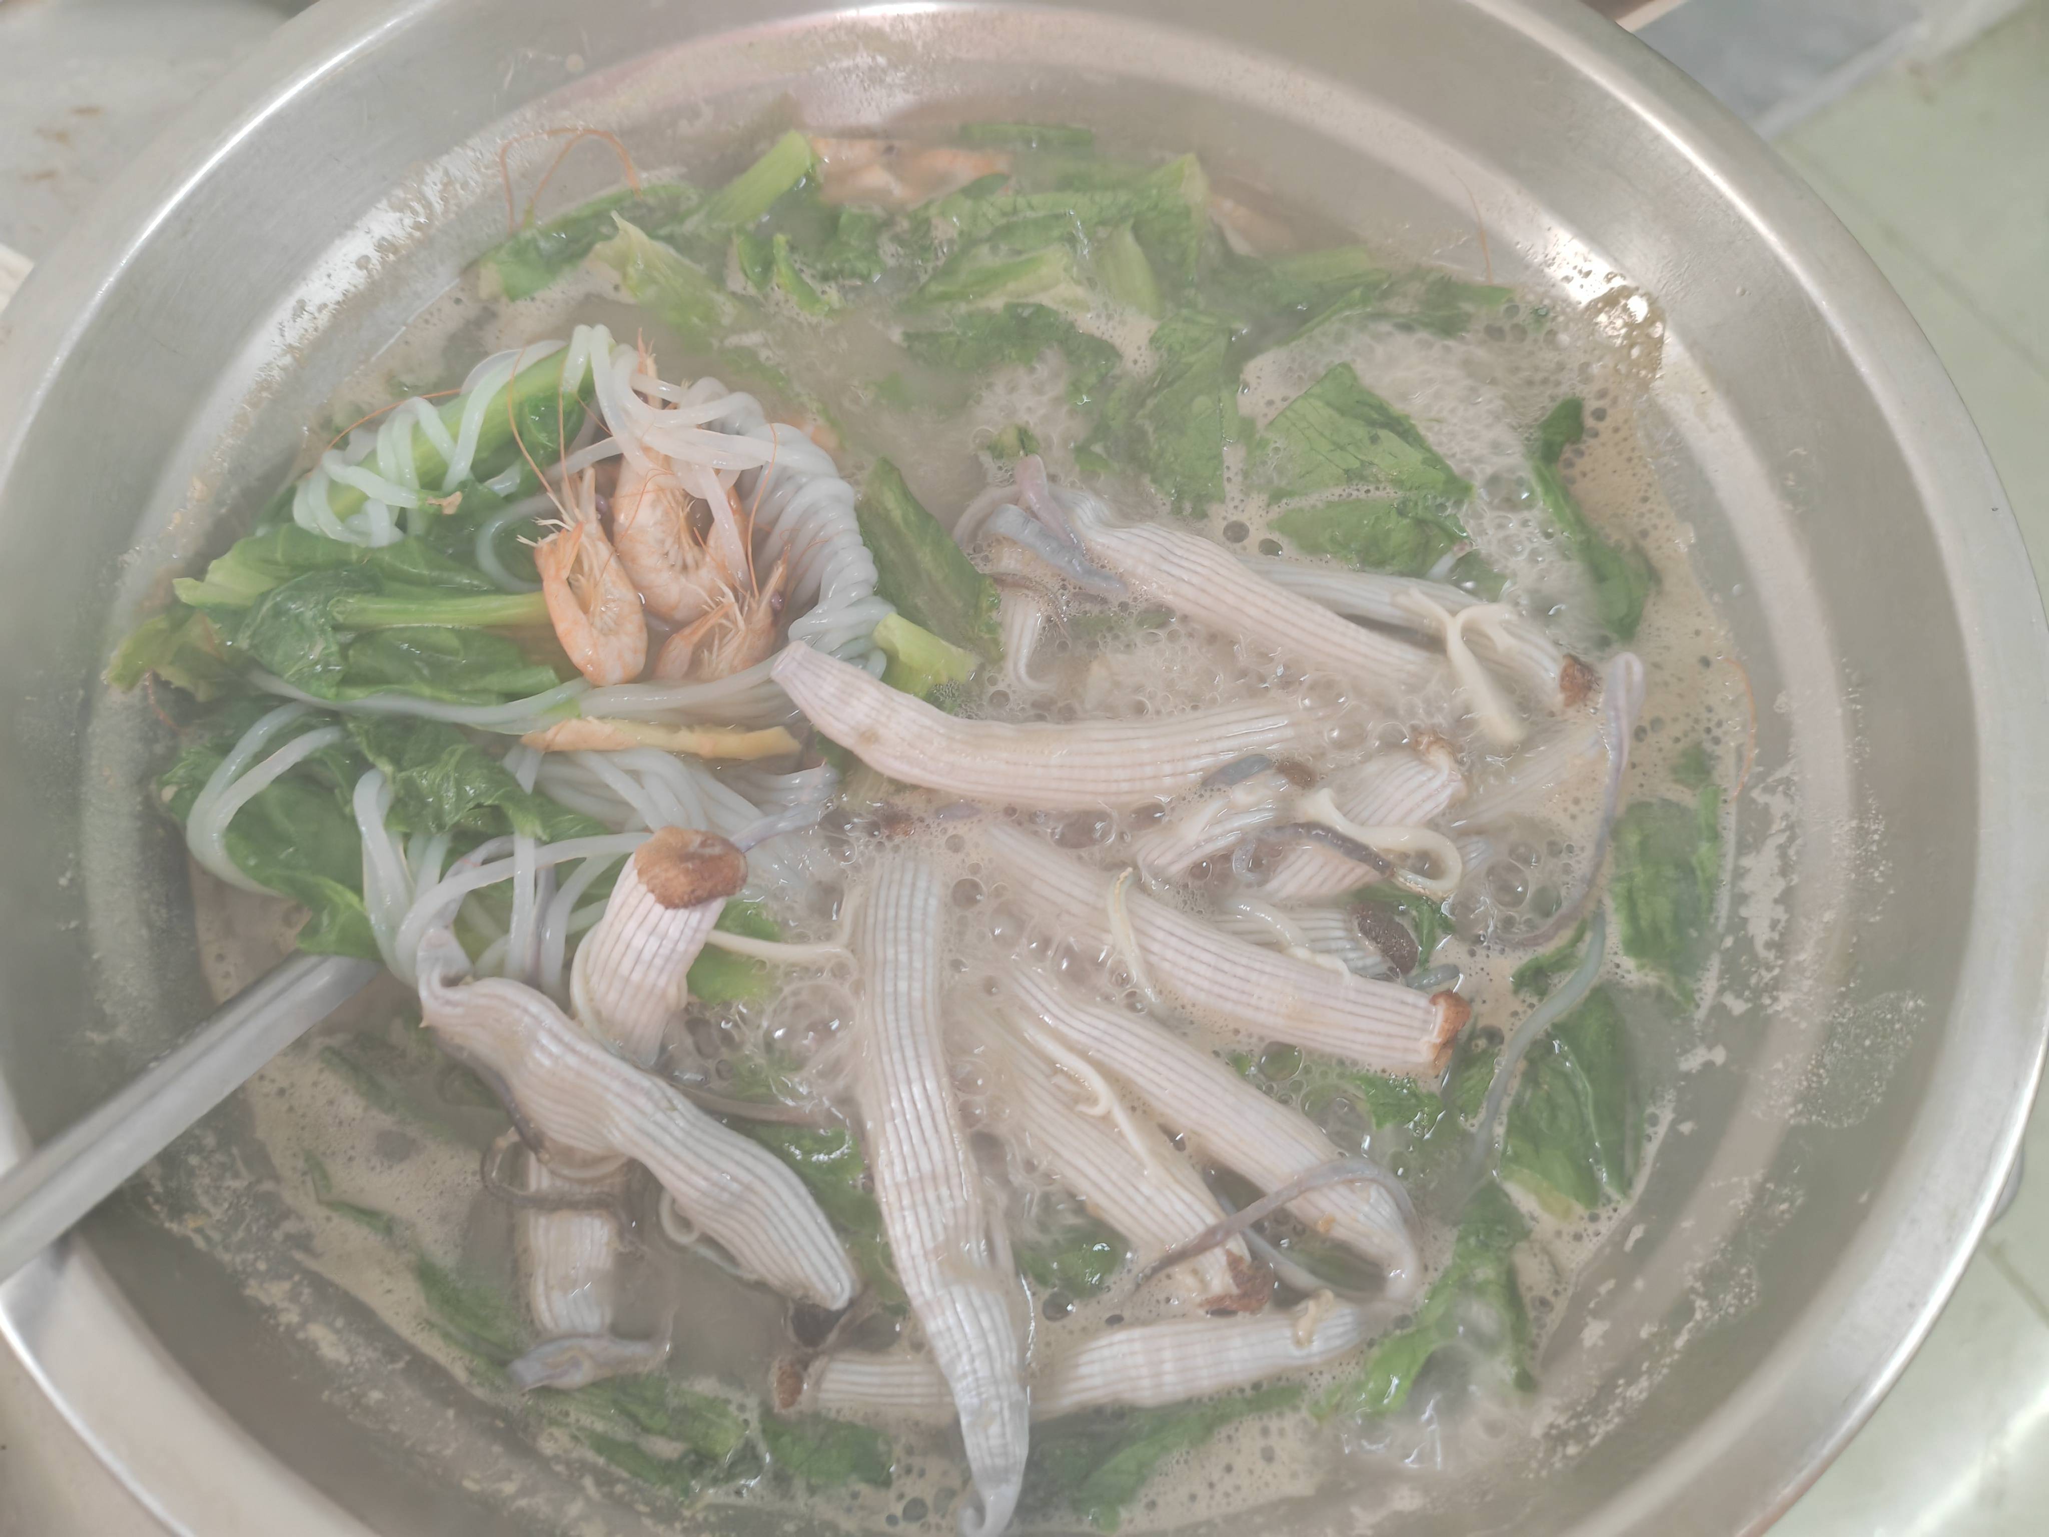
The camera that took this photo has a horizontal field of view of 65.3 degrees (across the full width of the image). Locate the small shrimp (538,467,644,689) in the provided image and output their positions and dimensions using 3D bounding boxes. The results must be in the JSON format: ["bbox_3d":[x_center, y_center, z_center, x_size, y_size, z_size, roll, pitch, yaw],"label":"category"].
[{"bbox_3d":[-0.083,-0.036,0.306,0.020,0.014,0.042,-7,76,-3],"label":"small shrimp"}]

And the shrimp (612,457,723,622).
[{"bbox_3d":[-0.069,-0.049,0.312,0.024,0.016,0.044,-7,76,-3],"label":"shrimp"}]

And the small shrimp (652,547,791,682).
[{"bbox_3d":[-0.059,-0.029,0.308,0.020,0.015,0.035,25,76,5],"label":"small shrimp"}]

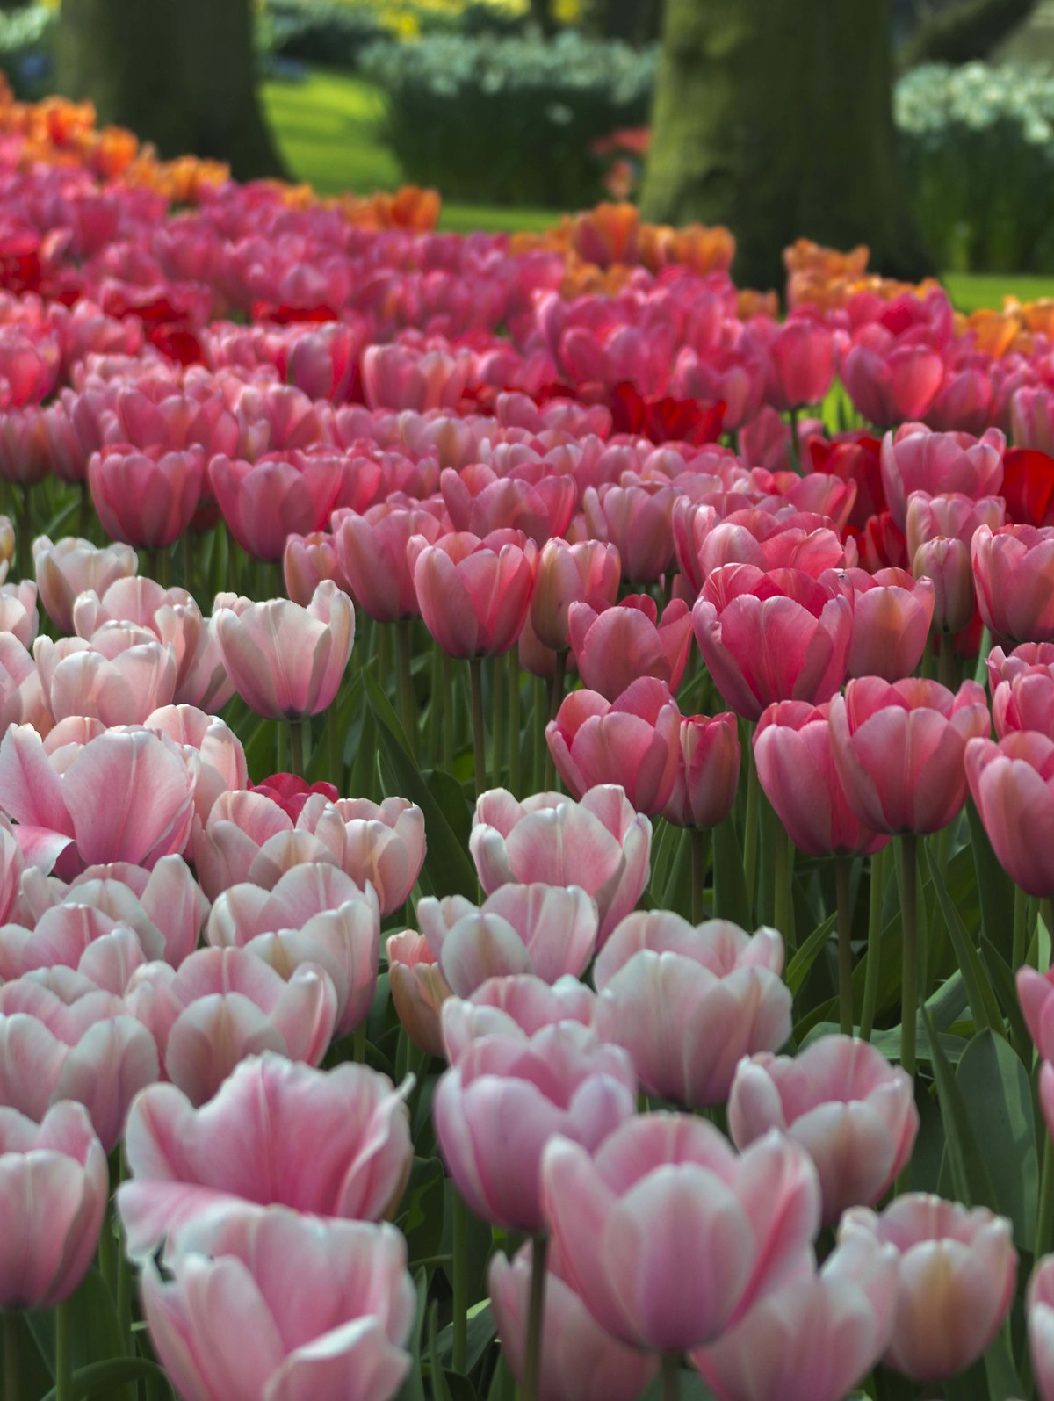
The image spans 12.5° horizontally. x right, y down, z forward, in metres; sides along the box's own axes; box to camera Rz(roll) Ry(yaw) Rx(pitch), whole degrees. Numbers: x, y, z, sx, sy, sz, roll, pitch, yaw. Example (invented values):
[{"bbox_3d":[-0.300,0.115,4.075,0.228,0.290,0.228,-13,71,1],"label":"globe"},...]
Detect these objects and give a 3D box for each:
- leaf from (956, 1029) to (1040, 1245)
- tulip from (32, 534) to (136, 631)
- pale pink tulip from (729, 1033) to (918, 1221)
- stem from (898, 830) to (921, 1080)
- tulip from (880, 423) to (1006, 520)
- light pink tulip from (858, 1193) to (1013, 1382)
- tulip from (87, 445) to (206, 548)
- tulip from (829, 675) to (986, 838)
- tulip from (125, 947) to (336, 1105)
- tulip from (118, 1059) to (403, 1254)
[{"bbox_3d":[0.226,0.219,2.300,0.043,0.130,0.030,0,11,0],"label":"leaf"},{"bbox_3d":[-0.252,-0.066,2.730,0.060,0.057,0.058,0,11,0],"label":"tulip"},{"bbox_3d":[0.112,0.161,1.800,0.070,0.065,0.069,0,11,0],"label":"pale pink tulip"},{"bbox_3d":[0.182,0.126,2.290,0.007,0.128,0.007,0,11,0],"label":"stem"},{"bbox_3d":[0.263,-0.139,3.030,0.079,0.067,0.077,0,10,0],"label":"tulip"},{"bbox_3d":[0.159,0.230,1.860,0.065,0.069,0.065,0,11,0],"label":"light pink tulip"},{"bbox_3d":[-0.236,-0.127,2.980,0.074,0.060,0.071,0,11,0],"label":"tulip"},{"bbox_3d":[0.180,0.026,2.270,0.075,0.070,0.073,0,11,0],"label":"tulip"},{"bbox_3d":[-0.122,0.141,1.980,0.087,0.069,0.085,0,11,0],"label":"tulip"},{"bbox_3d":[-0.095,0.172,1.750,0.104,0.075,0.098,0,11,0],"label":"tulip"}]

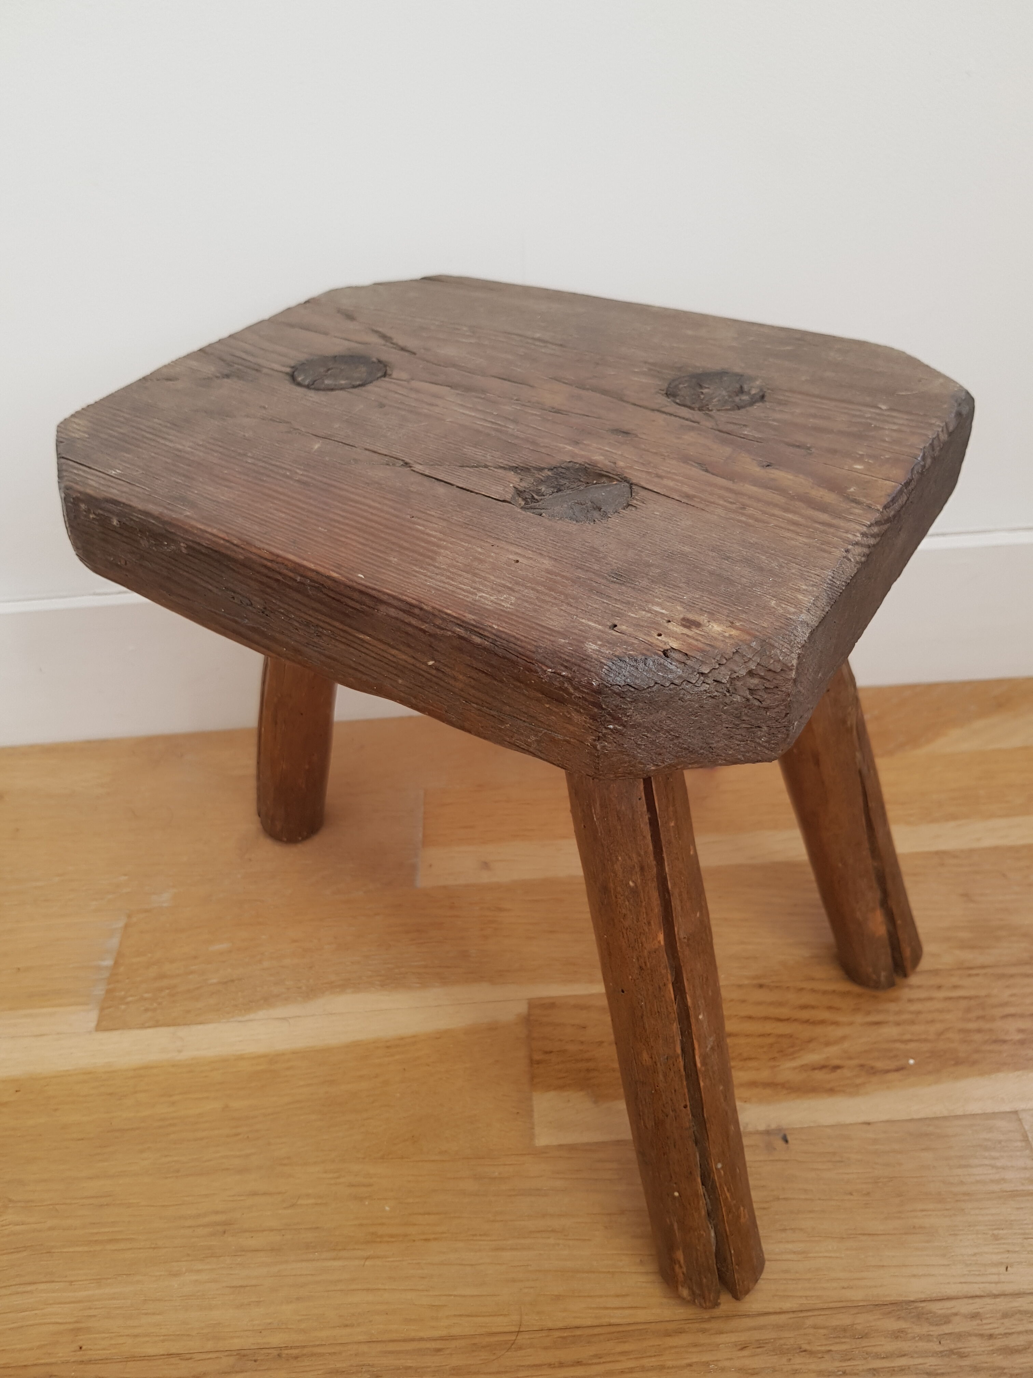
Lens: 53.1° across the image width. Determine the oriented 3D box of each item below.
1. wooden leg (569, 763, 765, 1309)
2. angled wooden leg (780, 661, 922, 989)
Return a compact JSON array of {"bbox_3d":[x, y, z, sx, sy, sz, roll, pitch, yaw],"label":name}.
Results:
[{"bbox_3d":[0.049,0.102,0.345,0.038,0.265,0.038,-19,25,-15],"label":"wooden leg"},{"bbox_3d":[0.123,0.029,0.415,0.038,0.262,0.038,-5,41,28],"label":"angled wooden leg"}]

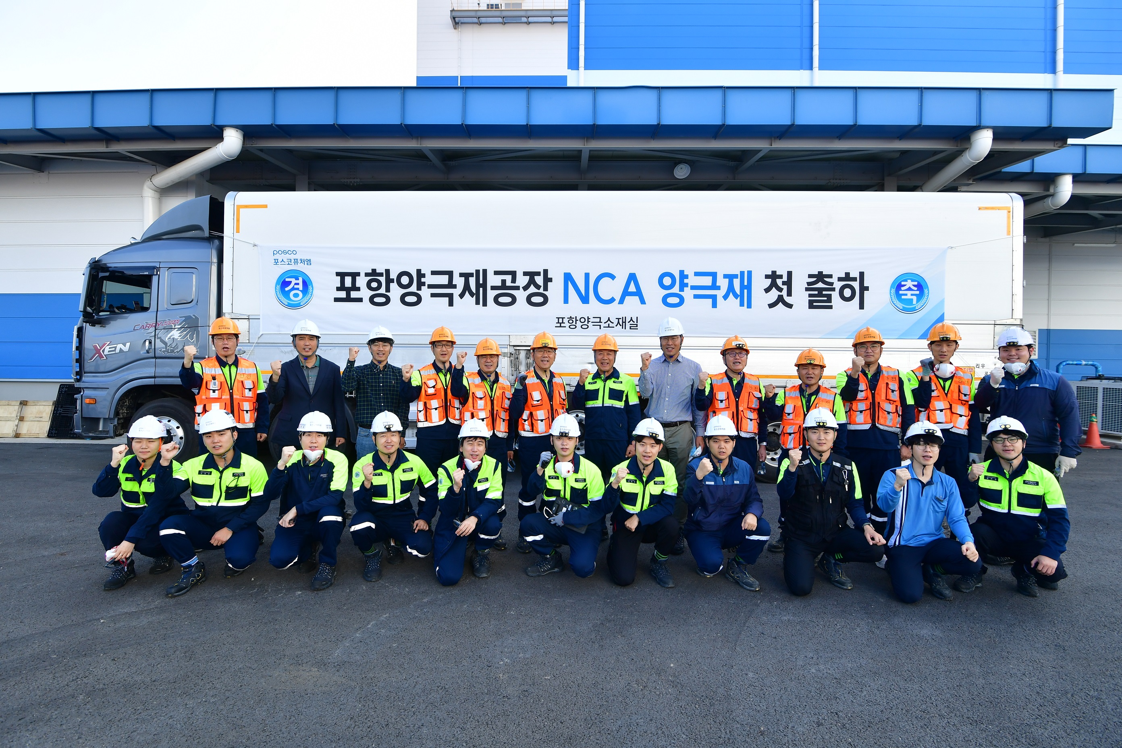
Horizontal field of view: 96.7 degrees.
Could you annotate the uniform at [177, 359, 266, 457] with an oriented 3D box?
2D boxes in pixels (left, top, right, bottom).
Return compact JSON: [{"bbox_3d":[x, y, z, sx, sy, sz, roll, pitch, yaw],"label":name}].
[{"bbox_3d":[-2.721,0.590,4.050,0.609,1.492,0.400,1,0,-28],"label":"uniform"}]

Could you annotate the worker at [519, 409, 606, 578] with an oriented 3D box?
[{"bbox_3d":[0.021,0.857,3.740,0.633,1.123,0.640,0,0,5],"label":"worker"}]

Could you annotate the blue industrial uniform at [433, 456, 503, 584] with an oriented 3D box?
[{"bbox_3d":[-0.665,0.990,3.590,0.500,0.820,0.660,0,0,-6],"label":"blue industrial uniform"}]

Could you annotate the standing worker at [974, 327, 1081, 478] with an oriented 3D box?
[{"bbox_3d":[3.742,0.536,4.020,0.627,1.835,0.440,0,0,45],"label":"standing worker"}]

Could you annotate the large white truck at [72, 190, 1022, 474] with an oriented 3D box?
[{"bbox_3d":[-0.330,-0.489,7.720,12.450,3.782,2.500,0,0,1],"label":"large white truck"}]

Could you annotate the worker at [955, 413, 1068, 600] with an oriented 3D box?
[{"bbox_3d":[3.100,0.865,3.480,0.640,1.130,0.660,0,0,30],"label":"worker"}]

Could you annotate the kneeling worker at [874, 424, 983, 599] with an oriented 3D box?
[{"bbox_3d":[2.450,0.872,3.440,0.600,1.105,0.680,0,0,19],"label":"kneeling worker"}]

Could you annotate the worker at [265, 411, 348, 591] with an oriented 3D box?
[{"bbox_3d":[-1.772,0.826,3.530,0.560,1.150,0.640,1,-1,-22],"label":"worker"}]

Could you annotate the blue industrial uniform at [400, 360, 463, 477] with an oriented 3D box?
[{"bbox_3d":[-1.043,0.614,4.120,0.544,1.474,0.400,1,0,-15],"label":"blue industrial uniform"}]

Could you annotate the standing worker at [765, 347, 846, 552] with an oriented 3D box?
[{"bbox_3d":[1.980,0.600,4.100,0.620,1.641,0.450,0,0,18],"label":"standing worker"}]

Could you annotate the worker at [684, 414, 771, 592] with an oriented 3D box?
[{"bbox_3d":[1.170,0.858,3.550,0.620,1.140,0.660,0,-1,14],"label":"worker"}]

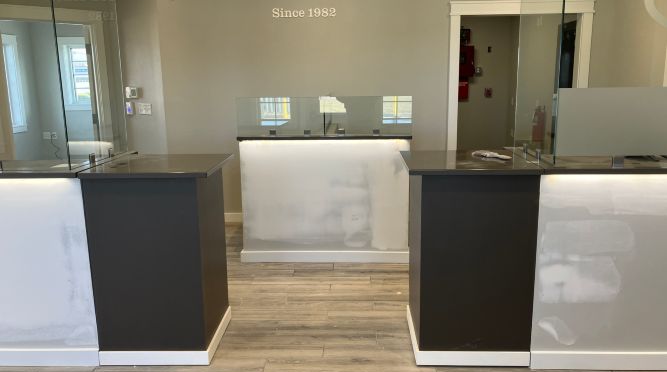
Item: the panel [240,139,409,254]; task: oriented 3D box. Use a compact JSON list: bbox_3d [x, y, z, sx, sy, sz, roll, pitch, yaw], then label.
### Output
[{"bbox_3d":[-0.069,0.129,4.496,1.417,1.034,0.120,0,11,2],"label":"panel"}]

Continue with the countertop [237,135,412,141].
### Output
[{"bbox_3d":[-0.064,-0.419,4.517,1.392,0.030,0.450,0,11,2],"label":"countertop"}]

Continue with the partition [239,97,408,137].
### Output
[{"bbox_3d":[-0.075,-0.568,4.372,1.424,0.306,0.015,0,11,2],"label":"partition"}]

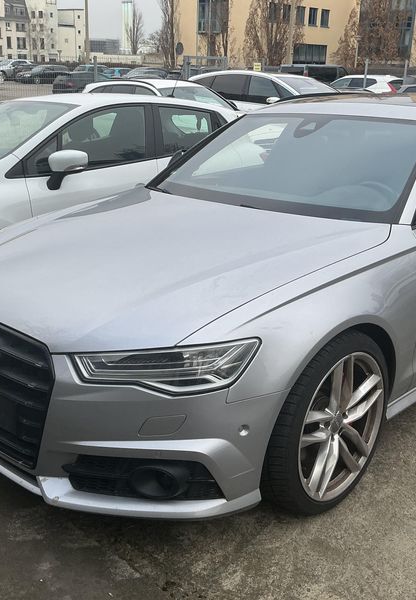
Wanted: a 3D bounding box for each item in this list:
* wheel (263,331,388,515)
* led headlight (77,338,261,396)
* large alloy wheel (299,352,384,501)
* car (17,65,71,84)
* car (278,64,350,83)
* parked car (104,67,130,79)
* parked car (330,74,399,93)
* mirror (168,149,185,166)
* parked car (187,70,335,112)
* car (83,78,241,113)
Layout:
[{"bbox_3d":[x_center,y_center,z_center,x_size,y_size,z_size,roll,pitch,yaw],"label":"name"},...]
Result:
[{"bbox_3d":[0.404,0.426,2.388,0.265,0.680,0.685,17,24,42],"label":"wheel"},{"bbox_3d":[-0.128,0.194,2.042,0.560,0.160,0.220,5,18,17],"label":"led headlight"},{"bbox_3d":[0.415,0.432,2.378,0.220,0.550,0.550,17,24,42],"label":"large alloy wheel"},{"bbox_3d":[-12.817,-18.057,52.000,1.820,1.460,4.650,18,24,41],"label":"car"},{"bbox_3d":[6.410,-12.446,37.200,1.900,1.950,4.950,18,24,41],"label":"car"},{"bbox_3d":[-6.503,-15.917,46.500,1.750,1.470,4.200,18,24,41],"label":"parked car"},{"bbox_3d":[6.663,-9.315,29.320,1.860,1.630,4.430,-16,24,-41],"label":"parked car"},{"bbox_3d":[-0.239,-0.823,3.914,0.170,0.180,0.270,8,19,23],"label":"mirror"},{"bbox_3d":[1.367,-3.867,13.120,4.500,1.460,1.800,17,24,39],"label":"parked car"},{"bbox_3d":[-0.721,-3.307,12.025,1.800,1.500,4.350,-16,25,-42],"label":"car"}]

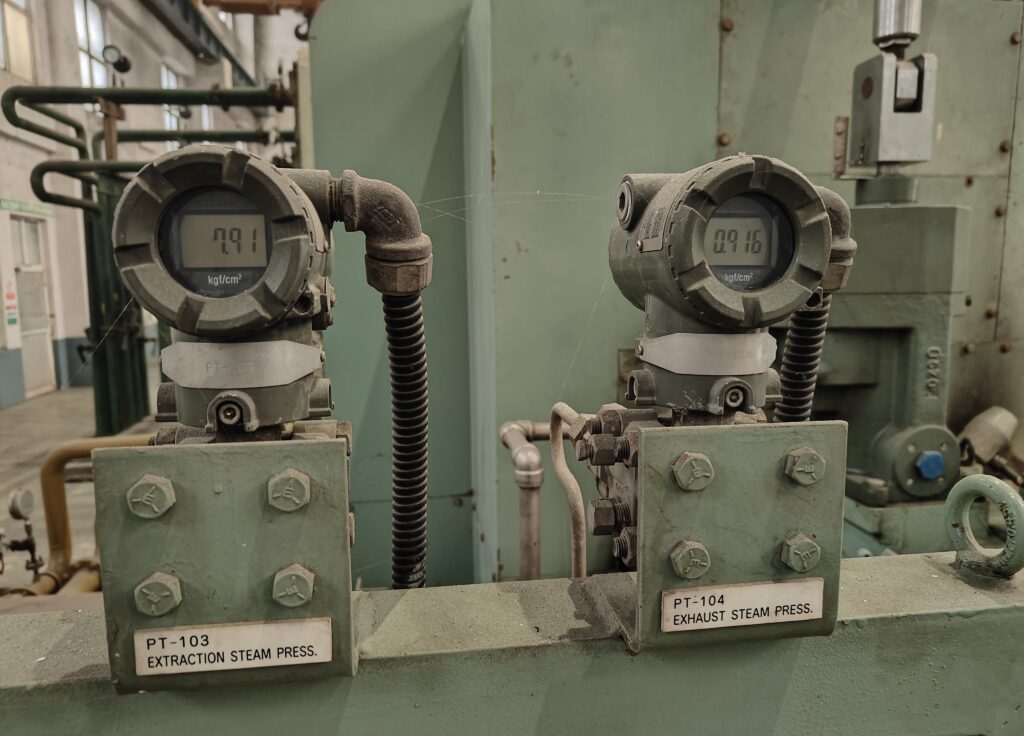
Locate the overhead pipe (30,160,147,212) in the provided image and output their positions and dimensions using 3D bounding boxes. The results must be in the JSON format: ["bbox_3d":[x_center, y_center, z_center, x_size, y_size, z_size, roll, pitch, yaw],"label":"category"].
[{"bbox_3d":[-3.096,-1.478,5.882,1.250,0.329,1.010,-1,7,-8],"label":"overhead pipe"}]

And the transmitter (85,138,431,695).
[{"bbox_3d":[-0.107,0.018,0.345,0.140,0.229,0.122,-1,7,-8],"label":"transmitter"}]

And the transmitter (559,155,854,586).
[{"bbox_3d":[0.110,-0.001,0.380,0.166,0.202,0.118,-1,7,-6],"label":"transmitter"}]

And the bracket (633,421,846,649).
[{"bbox_3d":[0.104,0.075,0.378,0.099,0.108,0.100,-1,7,-6],"label":"bracket"}]

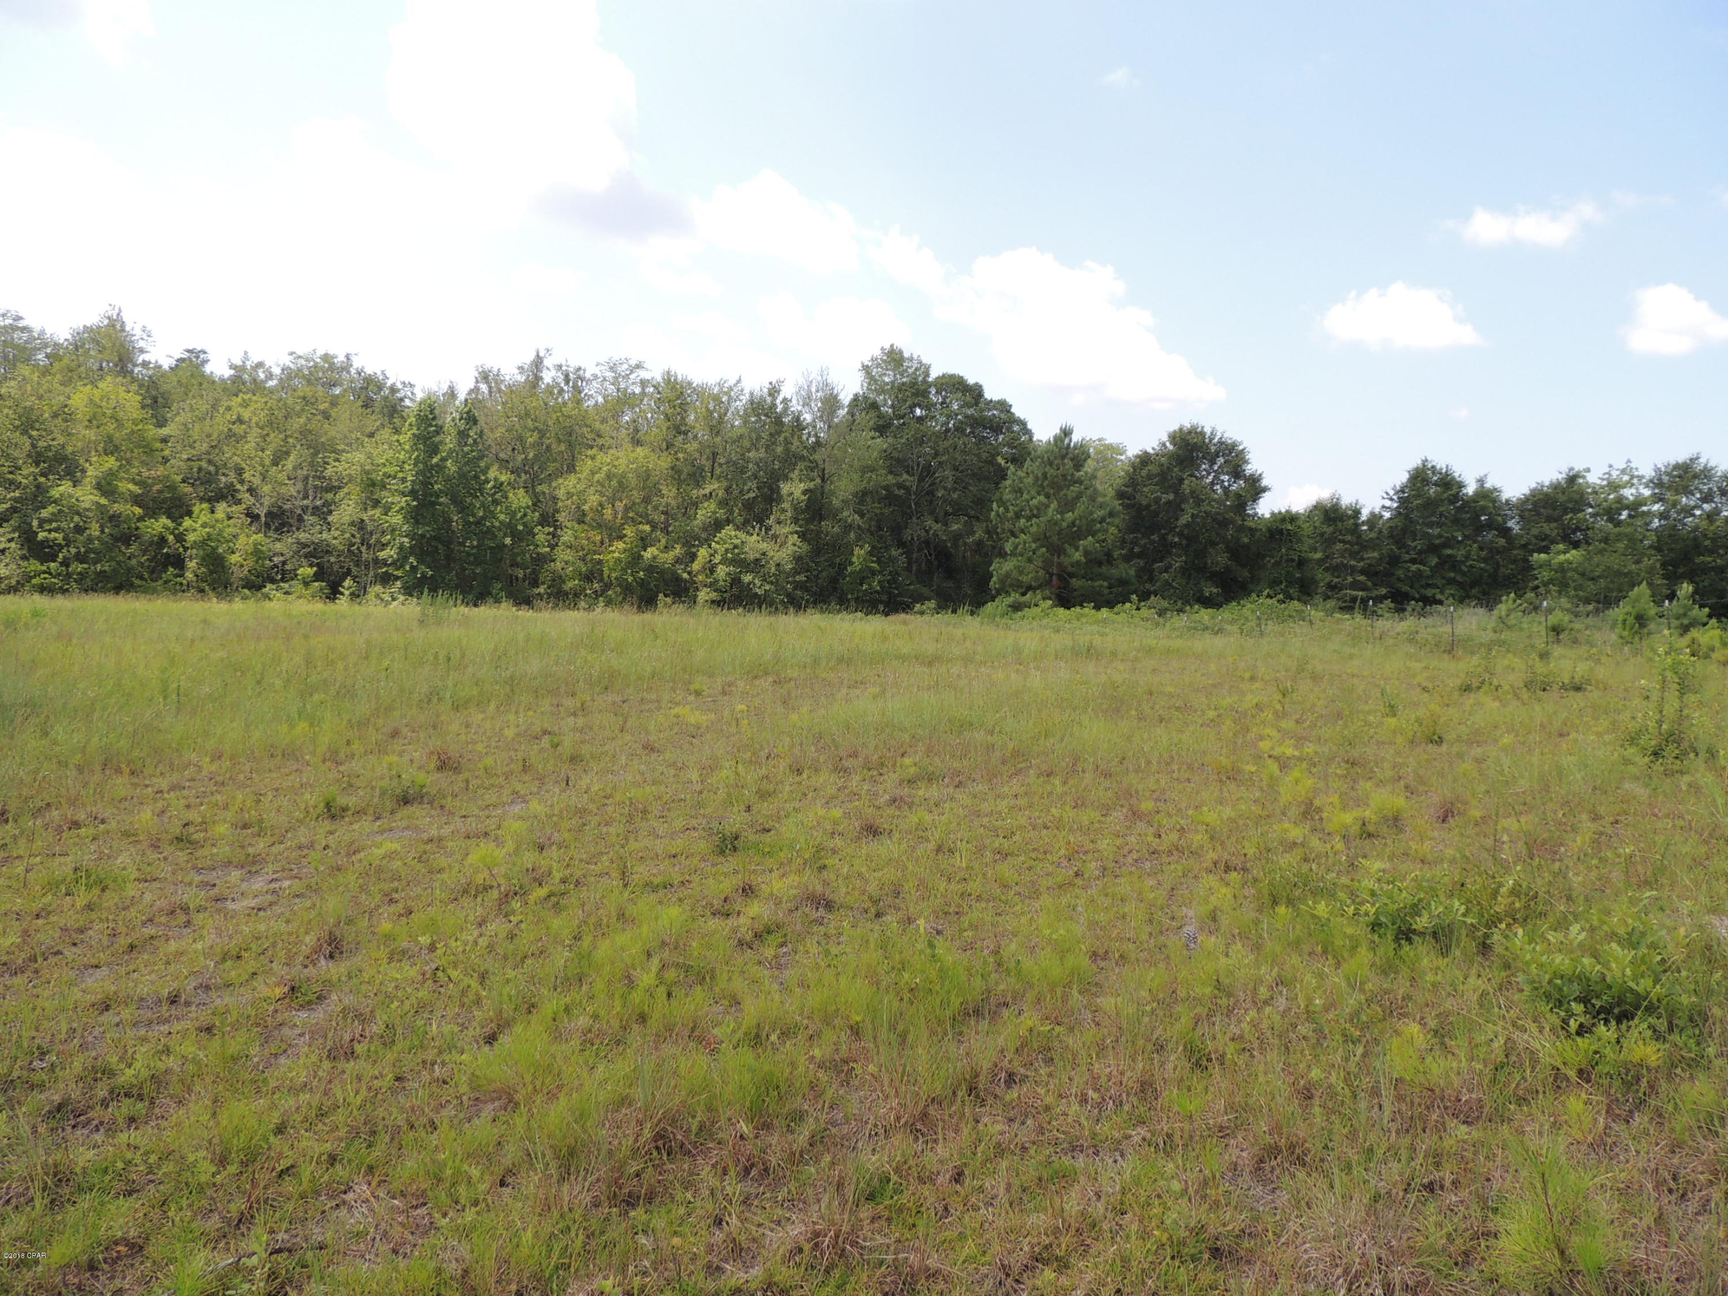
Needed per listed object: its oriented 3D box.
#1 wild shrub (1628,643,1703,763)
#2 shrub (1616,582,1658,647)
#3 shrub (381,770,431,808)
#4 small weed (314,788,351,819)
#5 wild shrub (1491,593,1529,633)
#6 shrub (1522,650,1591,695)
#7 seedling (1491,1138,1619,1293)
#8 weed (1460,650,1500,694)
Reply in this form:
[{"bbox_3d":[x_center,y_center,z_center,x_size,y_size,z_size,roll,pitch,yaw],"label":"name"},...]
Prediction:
[{"bbox_3d":[7.691,0.514,11.500,0.559,1.099,0.531,2,3,34],"label":"wild shrub"},{"bbox_3d":[19.347,-0.834,30.000,0.863,1.669,0.863,2,3,33],"label":"shrub"},{"bbox_3d":[-3.437,1.063,9.000,0.344,0.237,0.310,-1,3,-21],"label":"shrub"},{"bbox_3d":[-3.768,1.100,8.500,0.240,0.190,0.228,-1,3,-24],"label":"small weed"},{"bbox_3d":[18.866,-0.933,35.000,0.938,1.325,0.938,1,3,28],"label":"wild shrub"},{"bbox_3d":[11.149,0.385,19.300,0.939,0.672,0.704,2,3,30],"label":"shrub"},{"bbox_3d":[1.624,1.309,2.820,0.252,0.310,0.239,2,3,31],"label":"seedling"},{"bbox_3d":[10.028,0.370,19.500,0.569,0.697,0.540,1,3,27],"label":"weed"}]

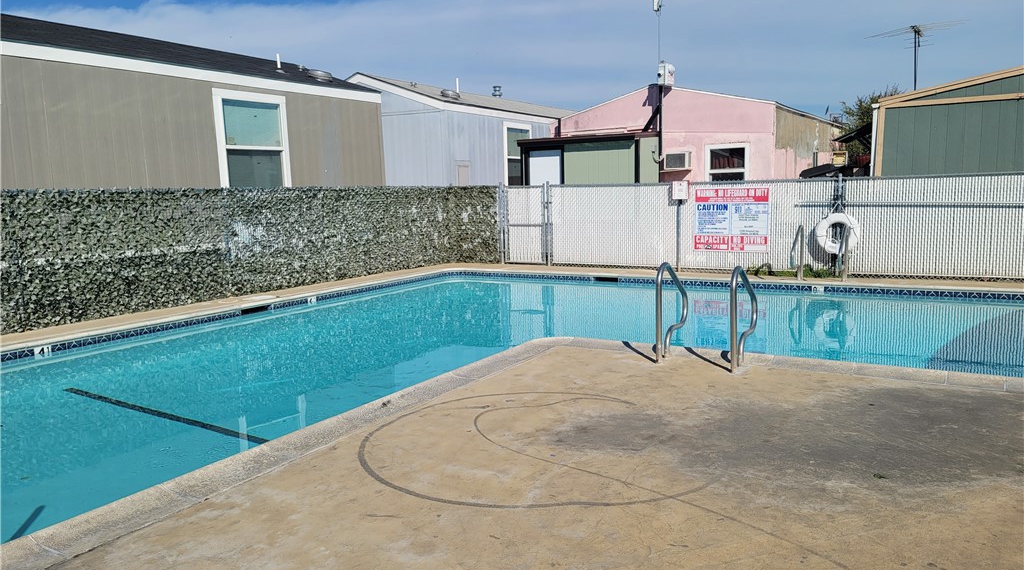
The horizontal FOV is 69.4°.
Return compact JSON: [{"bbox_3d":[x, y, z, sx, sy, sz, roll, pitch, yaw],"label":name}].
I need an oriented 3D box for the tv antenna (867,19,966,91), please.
[{"bbox_3d":[6.388,-3.468,11.645,1.450,1.080,1.400,3,9,31],"label":"tv antenna"}]

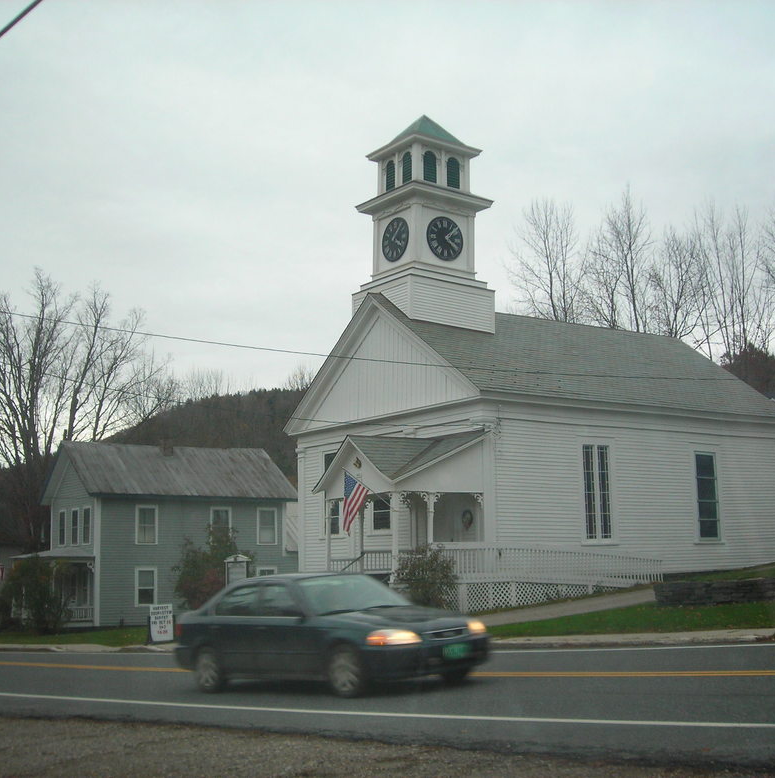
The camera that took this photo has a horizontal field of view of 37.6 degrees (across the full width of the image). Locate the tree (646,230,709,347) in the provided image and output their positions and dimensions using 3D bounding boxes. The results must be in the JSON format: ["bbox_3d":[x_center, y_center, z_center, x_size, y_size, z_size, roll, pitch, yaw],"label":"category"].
[{"bbox_3d":[16.302,-3.064,64.000,3.800,11.700,3.600,-1,-9,0],"label":"tree"}]

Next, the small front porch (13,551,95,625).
[{"bbox_3d":[-13.402,7.872,45.163,1.850,2.950,5.600,5,-10,-33],"label":"small front porch"}]

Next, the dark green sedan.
[{"bbox_3d":[-0.783,2.891,13.570,1.700,1.390,4.450,8,-15,-42],"label":"dark green sedan"}]

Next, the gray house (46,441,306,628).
[{"bbox_3d":[-9.237,6.056,48.309,9.490,7.370,6.530,5,-10,-33],"label":"gray house"}]

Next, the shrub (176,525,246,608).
[{"bbox_3d":[-6.685,7.006,43.000,2.750,3.600,2.500,-1,-9,0],"label":"shrub"}]

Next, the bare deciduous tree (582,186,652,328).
[{"bbox_3d":[12.929,-4.300,64.000,4.200,14.200,4.000,-1,-9,0],"label":"bare deciduous tree"}]

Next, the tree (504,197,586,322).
[{"bbox_3d":[8.938,-3.907,64.000,4.600,13.400,4.400,-1,-9,0],"label":"tree"}]

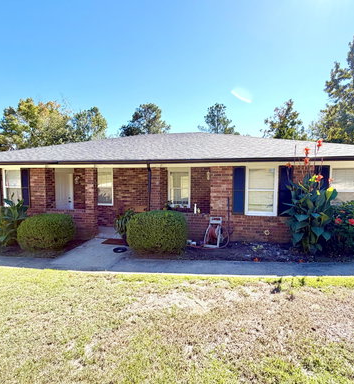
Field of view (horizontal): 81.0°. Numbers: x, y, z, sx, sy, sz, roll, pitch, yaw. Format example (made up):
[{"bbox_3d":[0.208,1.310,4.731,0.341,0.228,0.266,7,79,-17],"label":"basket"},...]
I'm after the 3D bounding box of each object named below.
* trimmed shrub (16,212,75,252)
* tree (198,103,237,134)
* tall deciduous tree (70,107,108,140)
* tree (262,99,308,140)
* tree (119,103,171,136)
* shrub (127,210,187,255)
[{"bbox_3d":[-4.049,1.115,6.599,1.650,0.950,1.250,1,4,11],"label":"trimmed shrub"},{"bbox_3d":[5.867,-6.486,29.605,5.800,13.000,5.600,1,4,11],"label":"tree"},{"bbox_3d":[-11.236,-5.096,25.696,5.000,10.800,5.000,1,4,11],"label":"tall deciduous tree"},{"bbox_3d":[12.977,-5.322,24.677,5.400,11.400,5.200,1,4,11],"label":"tree"},{"bbox_3d":[-4.259,-5.990,27.636,7.000,12.300,6.600,1,4,11],"label":"tree"},{"bbox_3d":[-0.583,1.025,5.841,1.650,1.000,1.150,1,4,11],"label":"shrub"}]

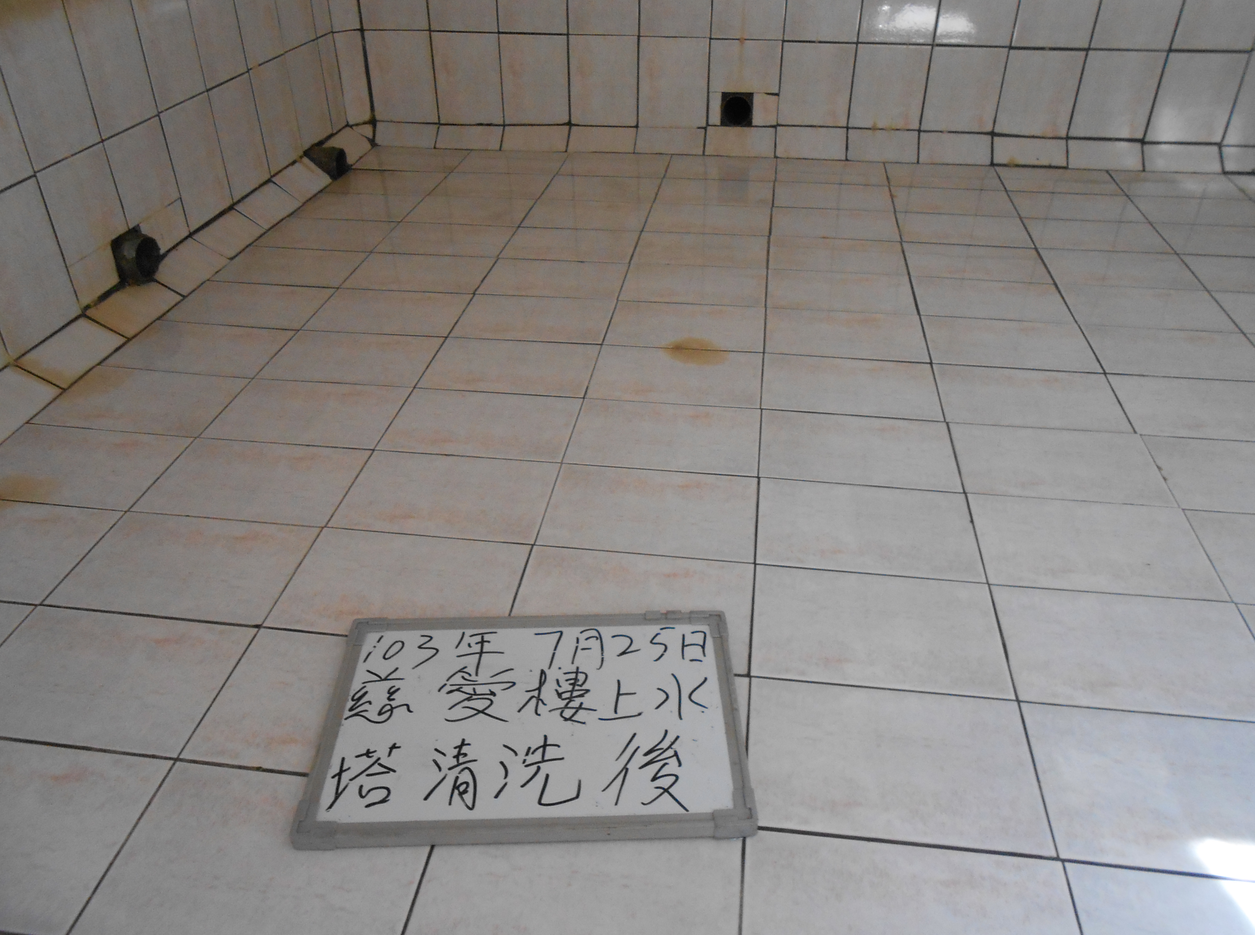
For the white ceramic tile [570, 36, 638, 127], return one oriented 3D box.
[{"bbox_3d":[-0.068,-1.120,2.735,0.200,0.245,0.010,4,35,7],"label":"white ceramic tile"}]

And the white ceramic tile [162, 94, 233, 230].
[{"bbox_3d":[-0.958,-0.678,2.100,0.010,0.254,0.197,4,35,7],"label":"white ceramic tile"}]

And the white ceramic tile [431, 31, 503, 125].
[{"bbox_3d":[-0.460,-1.126,2.737,0.198,0.253,0.010,4,35,7],"label":"white ceramic tile"}]

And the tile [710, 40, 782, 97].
[{"bbox_3d":[0.336,-1.132,2.665,0.200,0.141,0.010,4,35,6],"label":"tile"}]

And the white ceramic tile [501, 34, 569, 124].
[{"bbox_3d":[-0.268,-1.132,2.755,0.200,0.250,0.010,4,35,6],"label":"white ceramic tile"}]

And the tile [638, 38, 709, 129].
[{"bbox_3d":[0.134,-1.105,2.714,0.200,0.244,0.010,4,35,6],"label":"tile"}]

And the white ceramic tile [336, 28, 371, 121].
[{"bbox_3d":[-0.801,-1.141,2.764,0.083,0.255,0.010,-14,37,-18],"label":"white ceramic tile"}]

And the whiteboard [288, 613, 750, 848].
[{"bbox_3d":[-0.102,0.273,1.032,0.449,0.021,0.295,-1,35,-1],"label":"whiteboard"}]

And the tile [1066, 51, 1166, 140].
[{"bbox_3d":[1.312,-0.997,2.528,0.197,0.228,0.010,4,35,7],"label":"tile"}]

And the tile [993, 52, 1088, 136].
[{"bbox_3d":[1.134,-1.032,2.596,0.200,0.228,0.010,4,35,7],"label":"tile"}]

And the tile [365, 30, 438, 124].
[{"bbox_3d":[-0.668,-1.157,2.797,0.200,0.255,0.010,4,35,6],"label":"tile"}]

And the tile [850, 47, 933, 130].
[{"bbox_3d":[0.732,-1.063,2.637,0.200,0.224,0.010,4,35,7],"label":"tile"}]

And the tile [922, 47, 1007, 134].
[{"bbox_3d":[0.919,-1.029,2.572,0.198,0.221,0.010,4,35,7],"label":"tile"}]

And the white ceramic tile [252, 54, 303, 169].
[{"bbox_3d":[-0.902,-0.908,2.420,0.010,0.249,0.200,4,35,7],"label":"white ceramic tile"}]

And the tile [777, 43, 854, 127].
[{"bbox_3d":[0.532,-1.079,2.660,0.200,0.224,0.010,4,35,7],"label":"tile"}]

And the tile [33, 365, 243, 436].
[{"bbox_3d":[-0.838,-0.113,1.639,0.300,0.010,0.198,4,35,7],"label":"tile"}]

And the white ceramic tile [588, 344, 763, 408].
[{"bbox_3d":[0.089,-0.159,1.685,0.300,0.010,0.199,4,35,7],"label":"white ceramic tile"}]

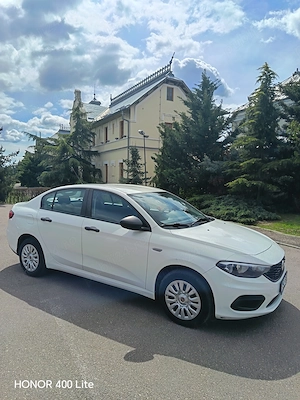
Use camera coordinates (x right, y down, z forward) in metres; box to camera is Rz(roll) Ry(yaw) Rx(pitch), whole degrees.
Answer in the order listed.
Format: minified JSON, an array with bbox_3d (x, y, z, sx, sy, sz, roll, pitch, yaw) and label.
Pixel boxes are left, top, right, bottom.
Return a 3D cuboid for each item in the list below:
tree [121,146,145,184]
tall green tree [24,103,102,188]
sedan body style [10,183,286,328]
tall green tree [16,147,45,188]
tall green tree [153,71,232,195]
[{"bbox_3d":[-1.226,-1.873,20.000,1.950,4.260,1.890,2,4,0],"label":"tree"},{"bbox_3d":[-5.771,-3.133,18.500,5.200,6.660,5.050,2,4,0],"label":"tall green tree"},{"bbox_3d":[-0.334,0.524,4.402,4.530,1.490,1.820,4,4,32],"label":"sedan body style"},{"bbox_3d":[-9.322,-2.147,22.000,2.700,4.020,2.620,2,4,0],"label":"tall green tree"},{"bbox_3d":[2.559,-3.562,16.500,4.820,8.320,4.680,2,4,0],"label":"tall green tree"}]

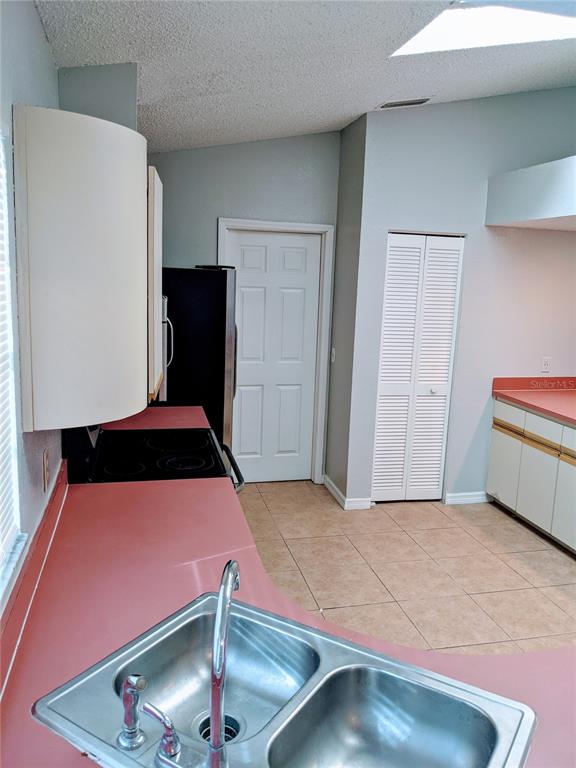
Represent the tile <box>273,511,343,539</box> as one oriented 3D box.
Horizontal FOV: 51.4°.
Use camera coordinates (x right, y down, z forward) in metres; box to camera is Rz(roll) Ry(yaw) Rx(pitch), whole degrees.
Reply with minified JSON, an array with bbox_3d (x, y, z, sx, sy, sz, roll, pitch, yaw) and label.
[{"bbox_3d":[0.138,0.994,4.218,0.425,0.010,0.425,-1,11,-13],"label":"tile"}]

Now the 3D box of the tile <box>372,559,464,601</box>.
[{"bbox_3d":[0.748,1.144,3.496,0.425,0.010,0.425,-1,11,-13],"label":"tile"}]

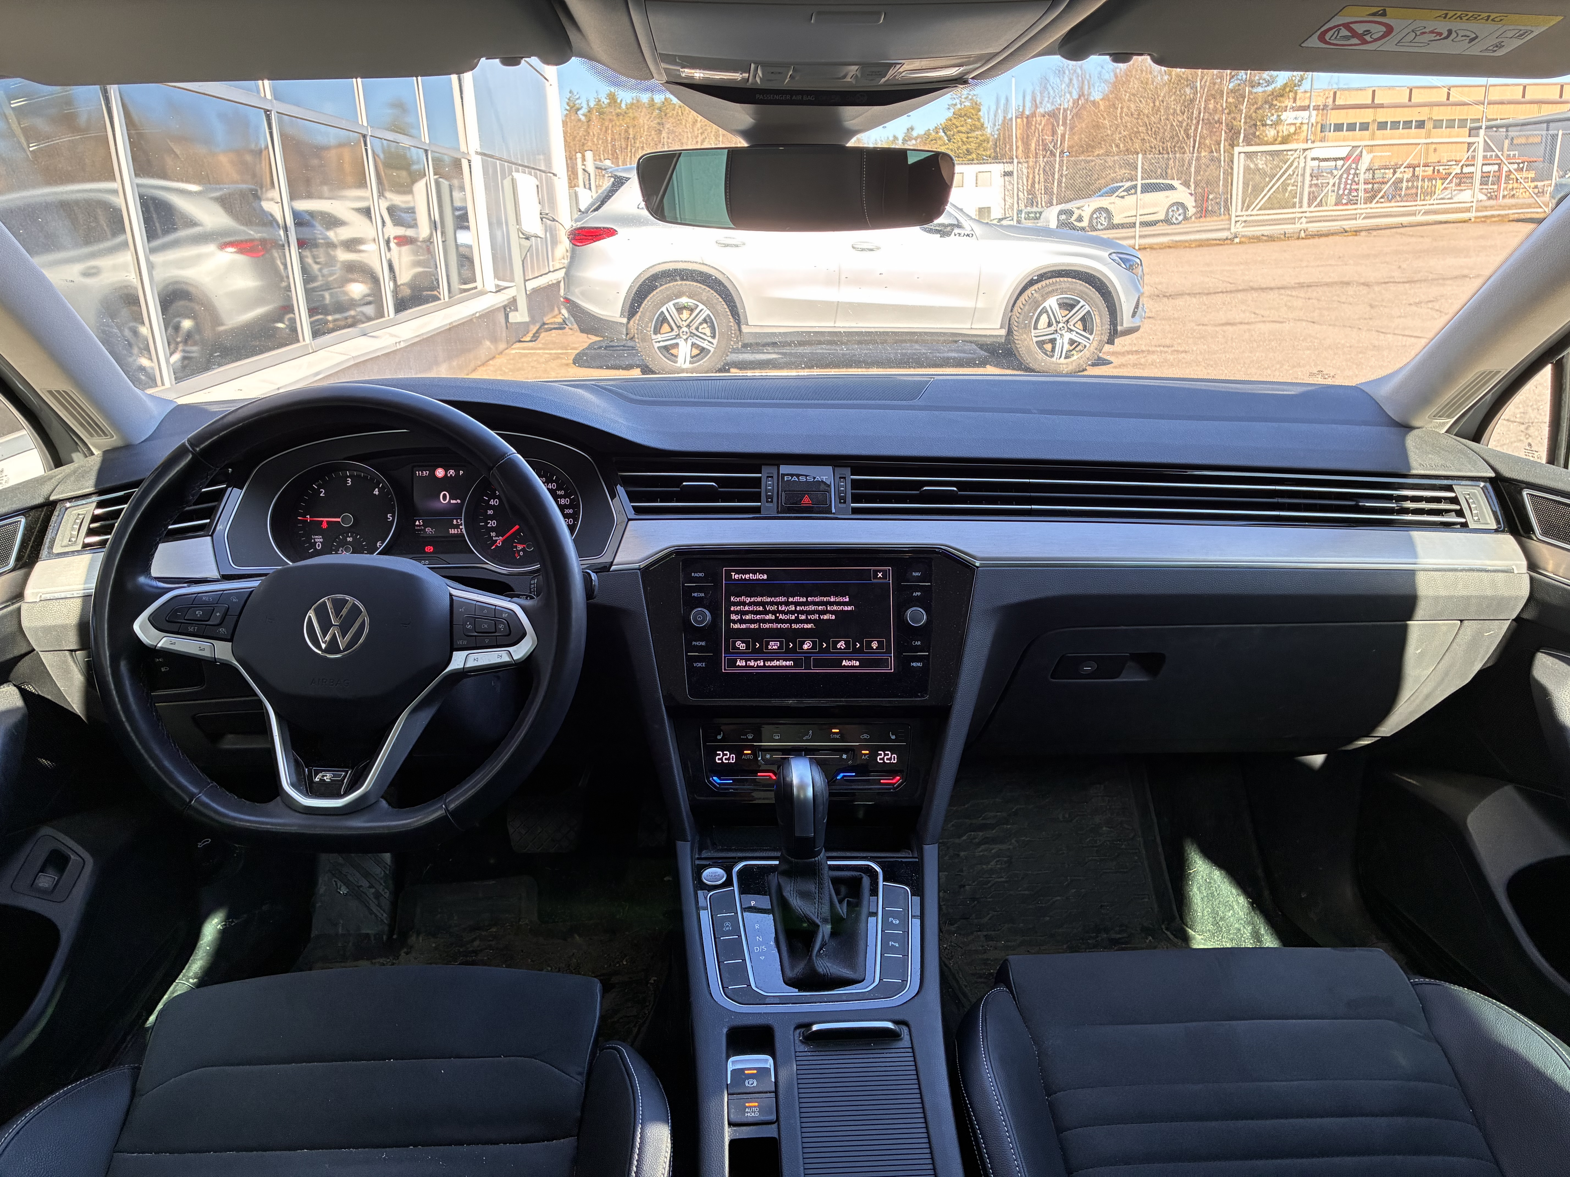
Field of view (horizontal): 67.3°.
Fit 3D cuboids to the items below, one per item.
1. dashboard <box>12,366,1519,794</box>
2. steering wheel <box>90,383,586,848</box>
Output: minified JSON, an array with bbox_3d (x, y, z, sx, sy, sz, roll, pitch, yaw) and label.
[{"bbox_3d":[0.003,-0.036,1.380,1.460,0.385,0.540,-1,18,1],"label":"dashboard"},{"bbox_3d":[-0.340,0.021,0.898,0.372,0.357,0.110,-1,-4,1],"label":"steering wheel"}]

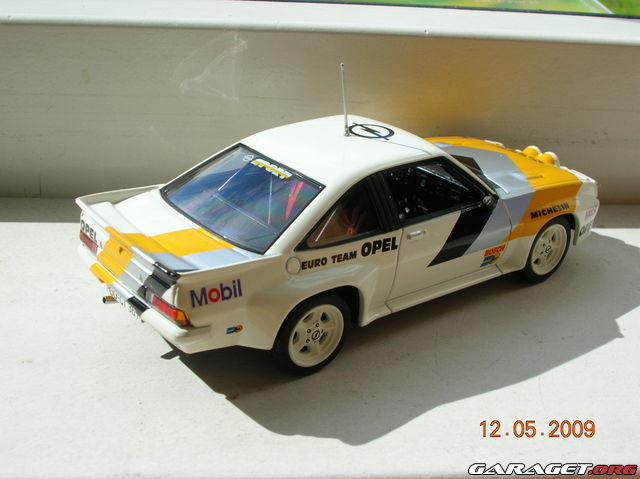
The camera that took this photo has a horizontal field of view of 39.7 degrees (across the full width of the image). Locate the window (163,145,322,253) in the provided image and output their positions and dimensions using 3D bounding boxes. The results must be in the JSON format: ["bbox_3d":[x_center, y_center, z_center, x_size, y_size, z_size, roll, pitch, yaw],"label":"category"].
[{"bbox_3d":[-0.031,-0.019,0.348,0.041,0.004,0.074,-40,42,-20],"label":"window"}]

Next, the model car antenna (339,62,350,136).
[{"bbox_3d":[0.010,-0.058,0.365,0.002,0.032,0.002,-25,35,-31],"label":"model car antenna"}]

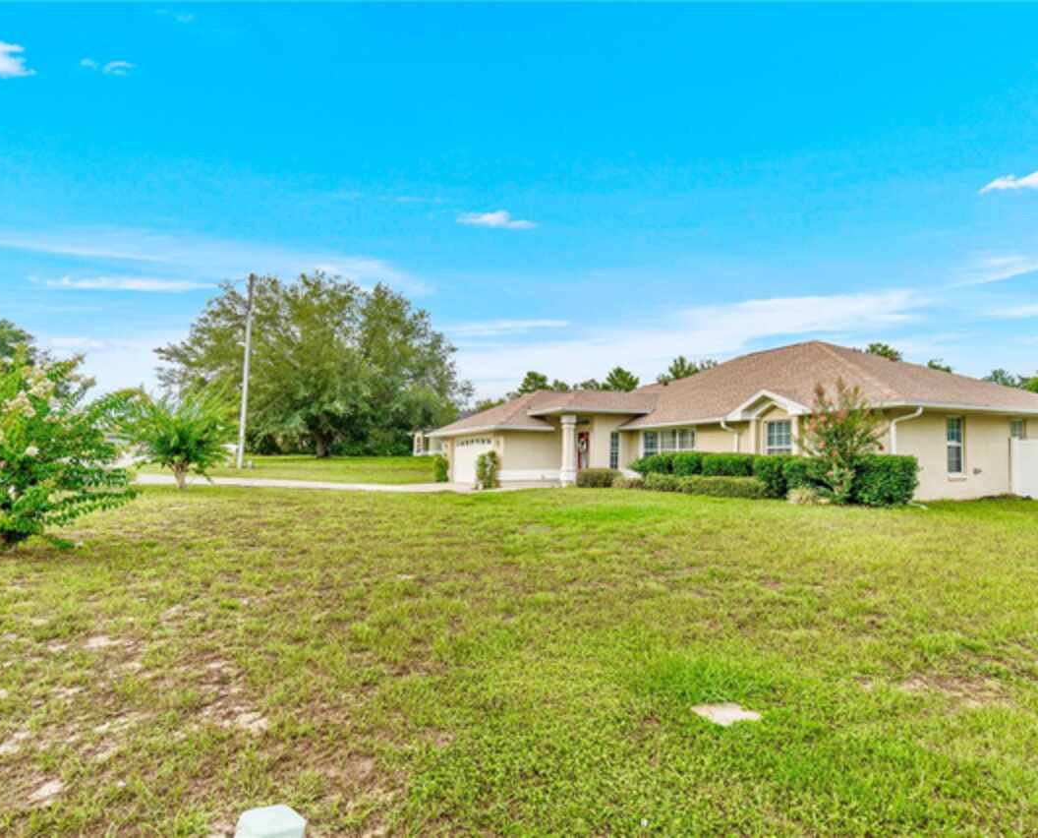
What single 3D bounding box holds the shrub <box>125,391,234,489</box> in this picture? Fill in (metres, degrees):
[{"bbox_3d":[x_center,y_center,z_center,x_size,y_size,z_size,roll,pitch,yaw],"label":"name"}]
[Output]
[{"bbox_3d":[-10.083,0.629,15.600,2.900,2.868,2.800,3,-5,-33],"label":"shrub"}]

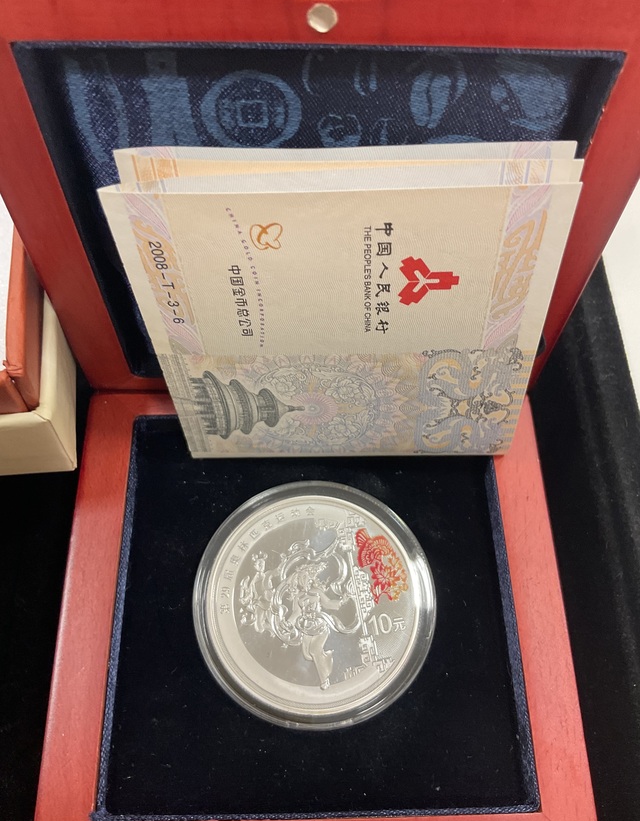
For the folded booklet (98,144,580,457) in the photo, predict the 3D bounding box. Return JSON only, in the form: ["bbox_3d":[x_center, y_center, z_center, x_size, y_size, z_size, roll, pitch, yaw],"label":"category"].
[{"bbox_3d":[0.004,-0.014,0.127,0.067,0.068,0.010,0,53,4],"label":"folded booklet"}]

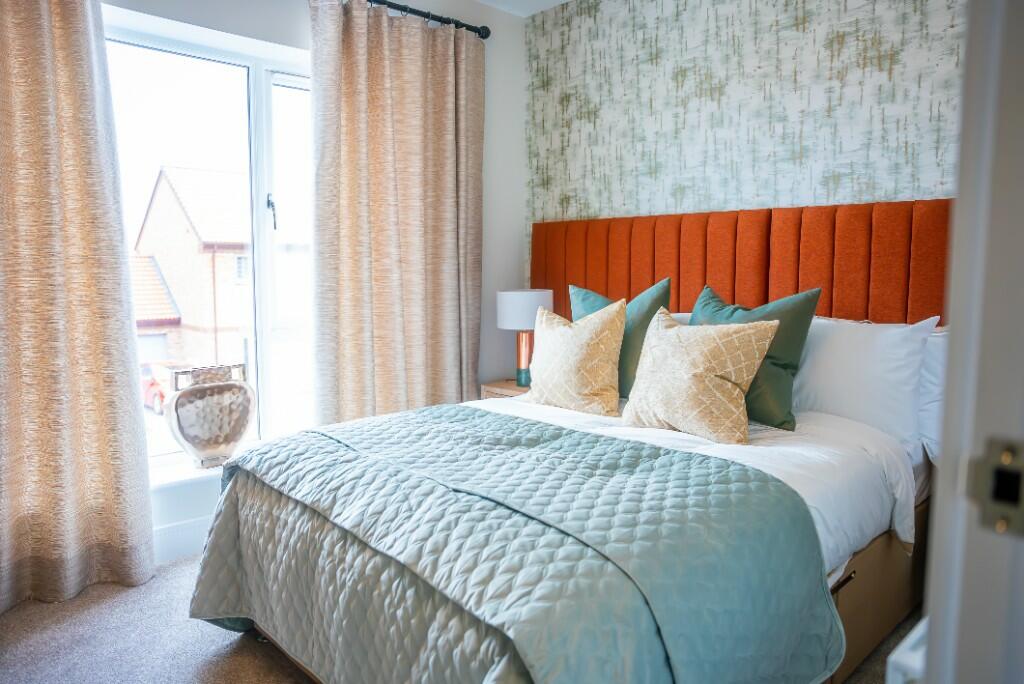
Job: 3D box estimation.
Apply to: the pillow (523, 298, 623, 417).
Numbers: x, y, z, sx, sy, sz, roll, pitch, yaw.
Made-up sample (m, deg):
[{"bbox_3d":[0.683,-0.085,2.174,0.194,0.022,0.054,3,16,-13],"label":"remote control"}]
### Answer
[{"bbox_3d":[0.230,0.039,2.402,0.150,0.410,0.420,13,-7,-40],"label":"pillow"}]

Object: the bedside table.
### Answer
[{"bbox_3d":[0.145,0.490,3.297,0.430,0.560,0.400,6,9,44],"label":"bedside table"}]

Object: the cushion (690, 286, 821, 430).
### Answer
[{"bbox_3d":[0.762,0.032,2.213,0.150,0.440,0.440,17,-5,-35],"label":"cushion"}]

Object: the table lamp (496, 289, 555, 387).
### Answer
[{"bbox_3d":[0.065,-0.018,3.302,0.275,0.475,0.275,0,6,0],"label":"table lamp"}]

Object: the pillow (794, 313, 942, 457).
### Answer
[{"bbox_3d":[0.977,0.090,2.275,0.710,0.450,0.180,6,-19,44],"label":"pillow"}]

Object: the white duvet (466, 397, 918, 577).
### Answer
[{"bbox_3d":[0.243,0.396,2.032,1.470,0.340,1.400,6,9,44],"label":"white duvet"}]

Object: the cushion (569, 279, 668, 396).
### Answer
[{"bbox_3d":[0.367,-0.011,2.558,0.150,0.450,0.450,22,-14,-42],"label":"cushion"}]

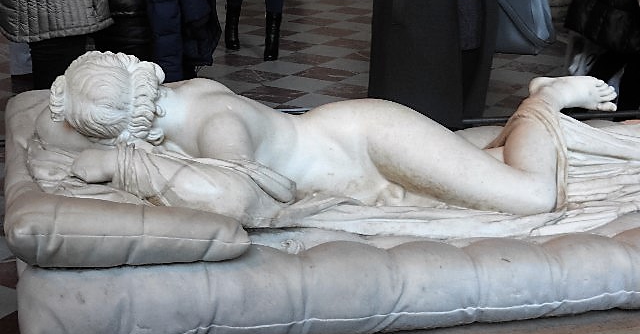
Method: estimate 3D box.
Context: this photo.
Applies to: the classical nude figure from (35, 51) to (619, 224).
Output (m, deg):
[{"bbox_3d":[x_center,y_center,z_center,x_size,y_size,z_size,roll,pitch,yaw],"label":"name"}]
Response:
[{"bbox_3d":[0.092,-0.109,2.594,1.500,0.305,0.640,-3,18,-16],"label":"classical nude figure"}]

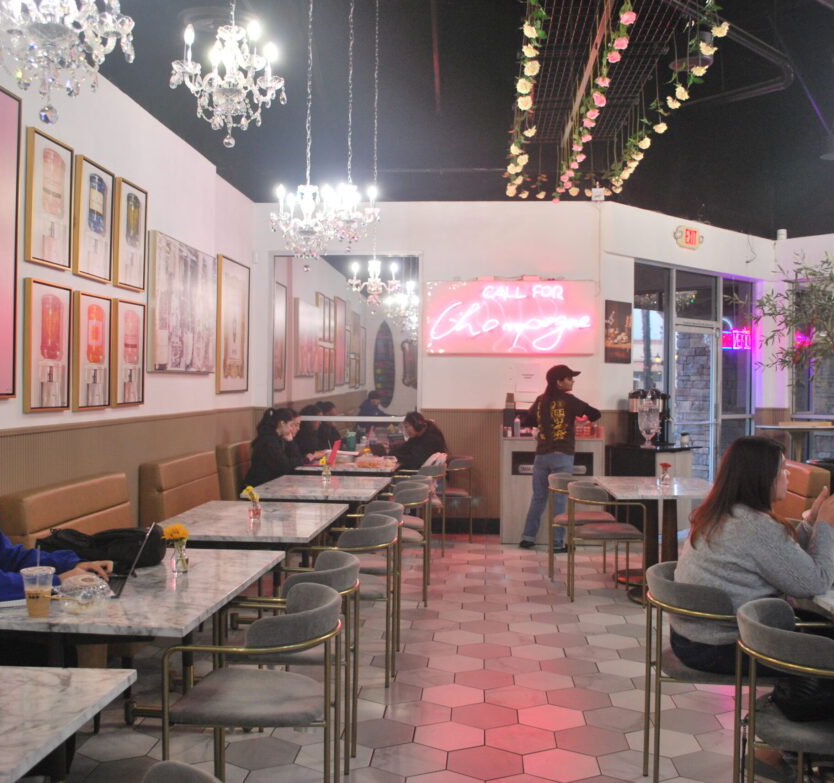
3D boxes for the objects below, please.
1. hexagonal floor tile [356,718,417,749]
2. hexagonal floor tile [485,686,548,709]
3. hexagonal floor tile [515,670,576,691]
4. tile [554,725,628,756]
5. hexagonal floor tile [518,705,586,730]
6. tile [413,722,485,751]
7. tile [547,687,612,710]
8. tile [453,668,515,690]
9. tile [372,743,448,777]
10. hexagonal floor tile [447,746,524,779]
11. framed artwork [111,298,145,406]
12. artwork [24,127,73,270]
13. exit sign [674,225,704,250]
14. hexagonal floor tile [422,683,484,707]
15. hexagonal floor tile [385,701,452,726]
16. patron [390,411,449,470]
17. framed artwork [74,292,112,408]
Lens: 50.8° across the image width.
[{"bbox_3d":[-0.161,1.460,3.736,0.297,0.010,0.325,0,1,4],"label":"hexagonal floor tile"},{"bbox_3d":[0.451,1.399,3.999,0.285,0.010,0.315,1,0,4],"label":"hexagonal floor tile"},{"bbox_3d":[0.617,1.412,4.262,0.288,0.010,0.317,0,0,4],"label":"hexagonal floor tile"},{"bbox_3d":[0.697,1.399,3.503,0.285,0.010,0.315,1,0,4],"label":"tile"},{"bbox_3d":[0.574,1.399,3.752,0.285,0.010,0.315,1,0,4],"label":"hexagonal floor tile"},{"bbox_3d":[0.133,1.415,3.592,0.288,0.010,0.317,0,0,4],"label":"tile"},{"bbox_3d":[0.768,1.463,4.166,0.297,0.010,0.320,0,1,4],"label":"tile"},{"bbox_3d":[0.326,1.390,4.224,0.280,0.010,0.324,0,0,4],"label":"tile"},{"bbox_3d":[-0.029,1.416,3.369,0.288,0.010,0.317,0,0,4],"label":"tile"},{"bbox_3d":[0.252,1.379,3.249,0.280,0.010,0.324,0,0,4],"label":"hexagonal floor tile"},{"bbox_3d":[-1.697,-0.222,5.176,0.040,0.620,0.410,1,0,4],"label":"framed artwork"},{"bbox_3d":[-1.891,-0.975,4.530,0.040,0.660,0.410,0,1,4],"label":"artwork"},{"bbox_3d":[2.929,-1.650,9.476,0.460,0.210,0.080,0,1,-41],"label":"exit sign"},{"bbox_3d":[0.169,1.412,4.061,0.288,0.010,0.317,0,0,4],"label":"hexagonal floor tile"},{"bbox_3d":[0.007,1.413,3.838,0.288,0.010,0.317,0,0,4],"label":"hexagonal floor tile"},{"bbox_3d":[-0.014,0.792,7.898,0.680,1.230,0.500,0,0,4],"label":"patron"},{"bbox_3d":[-1.911,-0.227,5.181,0.050,0.680,0.410,0,0,5],"label":"framed artwork"}]

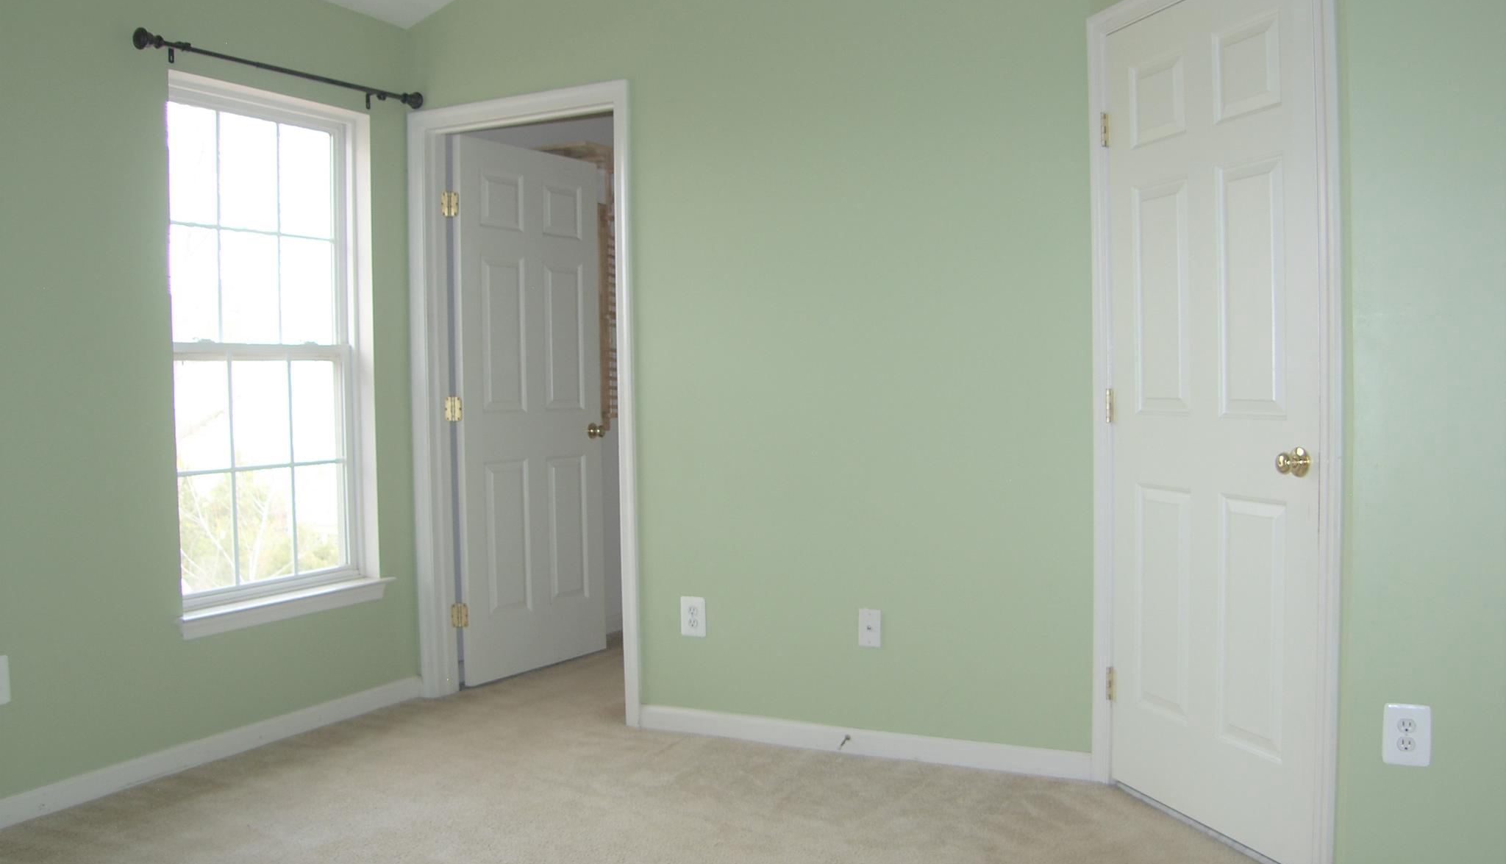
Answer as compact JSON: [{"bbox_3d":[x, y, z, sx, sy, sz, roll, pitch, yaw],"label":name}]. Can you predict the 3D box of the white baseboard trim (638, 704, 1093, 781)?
[{"bbox_3d":[0.281,0.929,3.665,1.465,0.079,0.015,0,2,28],"label":"white baseboard trim"}]

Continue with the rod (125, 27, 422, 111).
[{"bbox_3d":[-1.462,-1.126,3.876,0.100,0.090,1.180,0,4,27],"label":"rod"}]

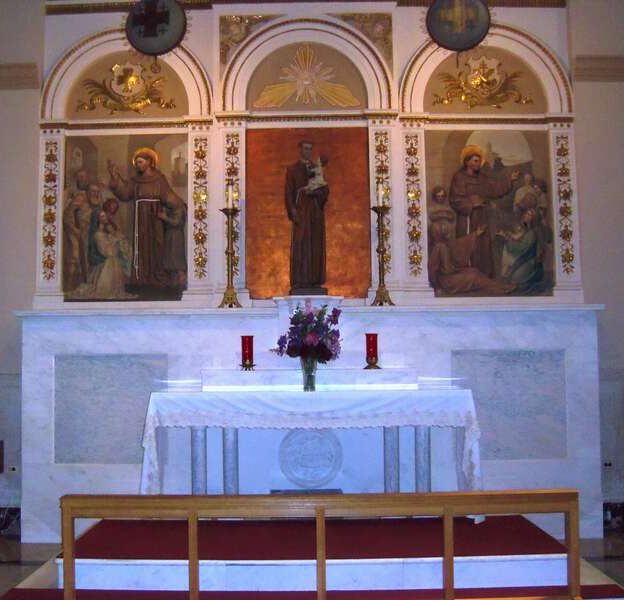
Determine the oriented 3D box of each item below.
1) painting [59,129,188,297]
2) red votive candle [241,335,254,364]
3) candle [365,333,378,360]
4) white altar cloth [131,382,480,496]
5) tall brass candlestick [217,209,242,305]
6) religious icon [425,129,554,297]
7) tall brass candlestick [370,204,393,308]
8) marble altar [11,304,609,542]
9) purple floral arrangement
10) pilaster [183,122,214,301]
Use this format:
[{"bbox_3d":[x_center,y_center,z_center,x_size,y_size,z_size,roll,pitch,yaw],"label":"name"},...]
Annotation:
[{"bbox_3d":[-1.705,-0.752,8.051,1.146,1.545,0.060,-1,-4,0],"label":"painting"},{"bbox_3d":[-0.511,0.415,7.008,0.110,0.263,0.110,-1,-4,0],"label":"red votive candle"},{"bbox_3d":[0.475,0.403,7.009,0.110,0.271,0.110,-1,-4,0],"label":"candle"},{"bbox_3d":[-0.007,1.098,6.771,2.459,1.117,0.800,-1,-4,0],"label":"white altar cloth"},{"bbox_3d":[-0.723,-0.382,7.795,0.213,0.902,0.200,-1,-4,0],"label":"tall brass candlestick"},{"bbox_3d":[1.627,-0.798,8.052,1.173,1.545,0.060,-1,-4,0],"label":"religious icon"},{"bbox_3d":[0.628,-0.391,7.794,0.209,0.902,0.200,-1,-4,0],"label":"tall brass candlestick"},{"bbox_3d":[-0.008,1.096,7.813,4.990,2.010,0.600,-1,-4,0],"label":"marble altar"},{"bbox_3d":[-0.027,0.256,6.718,0.520,0.474,0.440,-1,-4,0],"label":"purple floral arrangement"},{"bbox_3d":[-1.031,-0.808,7.974,0.272,1.696,0.150,-1,-4,0],"label":"pilaster"}]

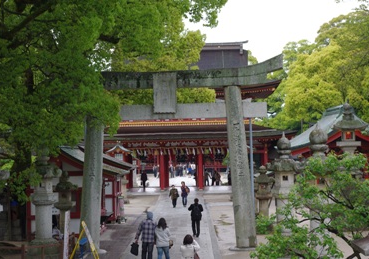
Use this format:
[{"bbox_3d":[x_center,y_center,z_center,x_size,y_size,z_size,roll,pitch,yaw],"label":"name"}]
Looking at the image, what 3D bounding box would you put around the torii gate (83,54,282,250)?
[{"bbox_3d":[-0.690,0.946,34.800,9.100,7.650,1.000,-1,-1,1],"label":"torii gate"}]

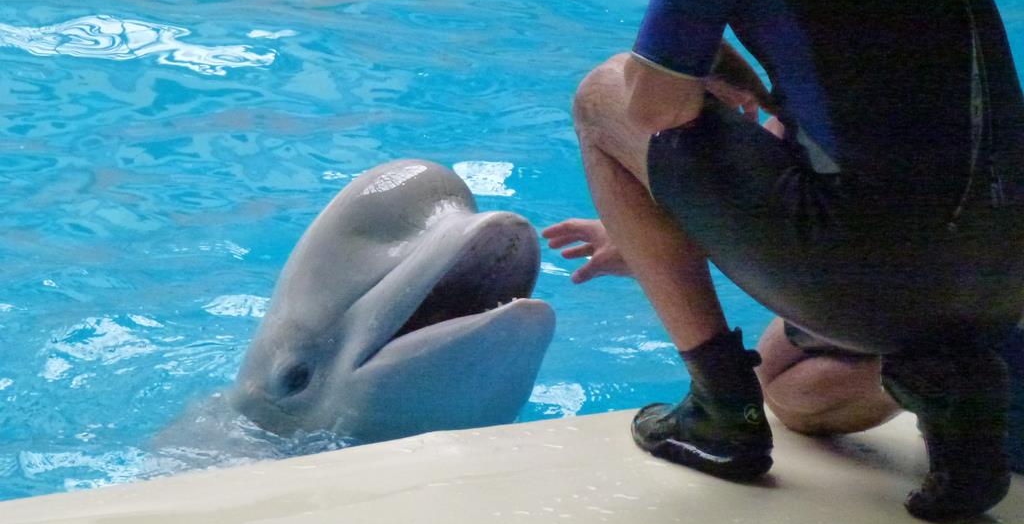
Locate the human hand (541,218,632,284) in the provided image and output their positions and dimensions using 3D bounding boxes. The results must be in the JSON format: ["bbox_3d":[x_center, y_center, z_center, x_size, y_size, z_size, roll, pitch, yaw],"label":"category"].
[{"bbox_3d":[0.104,-0.015,6.900,0.150,0.080,0.105,2,13,10],"label":"human hand"}]

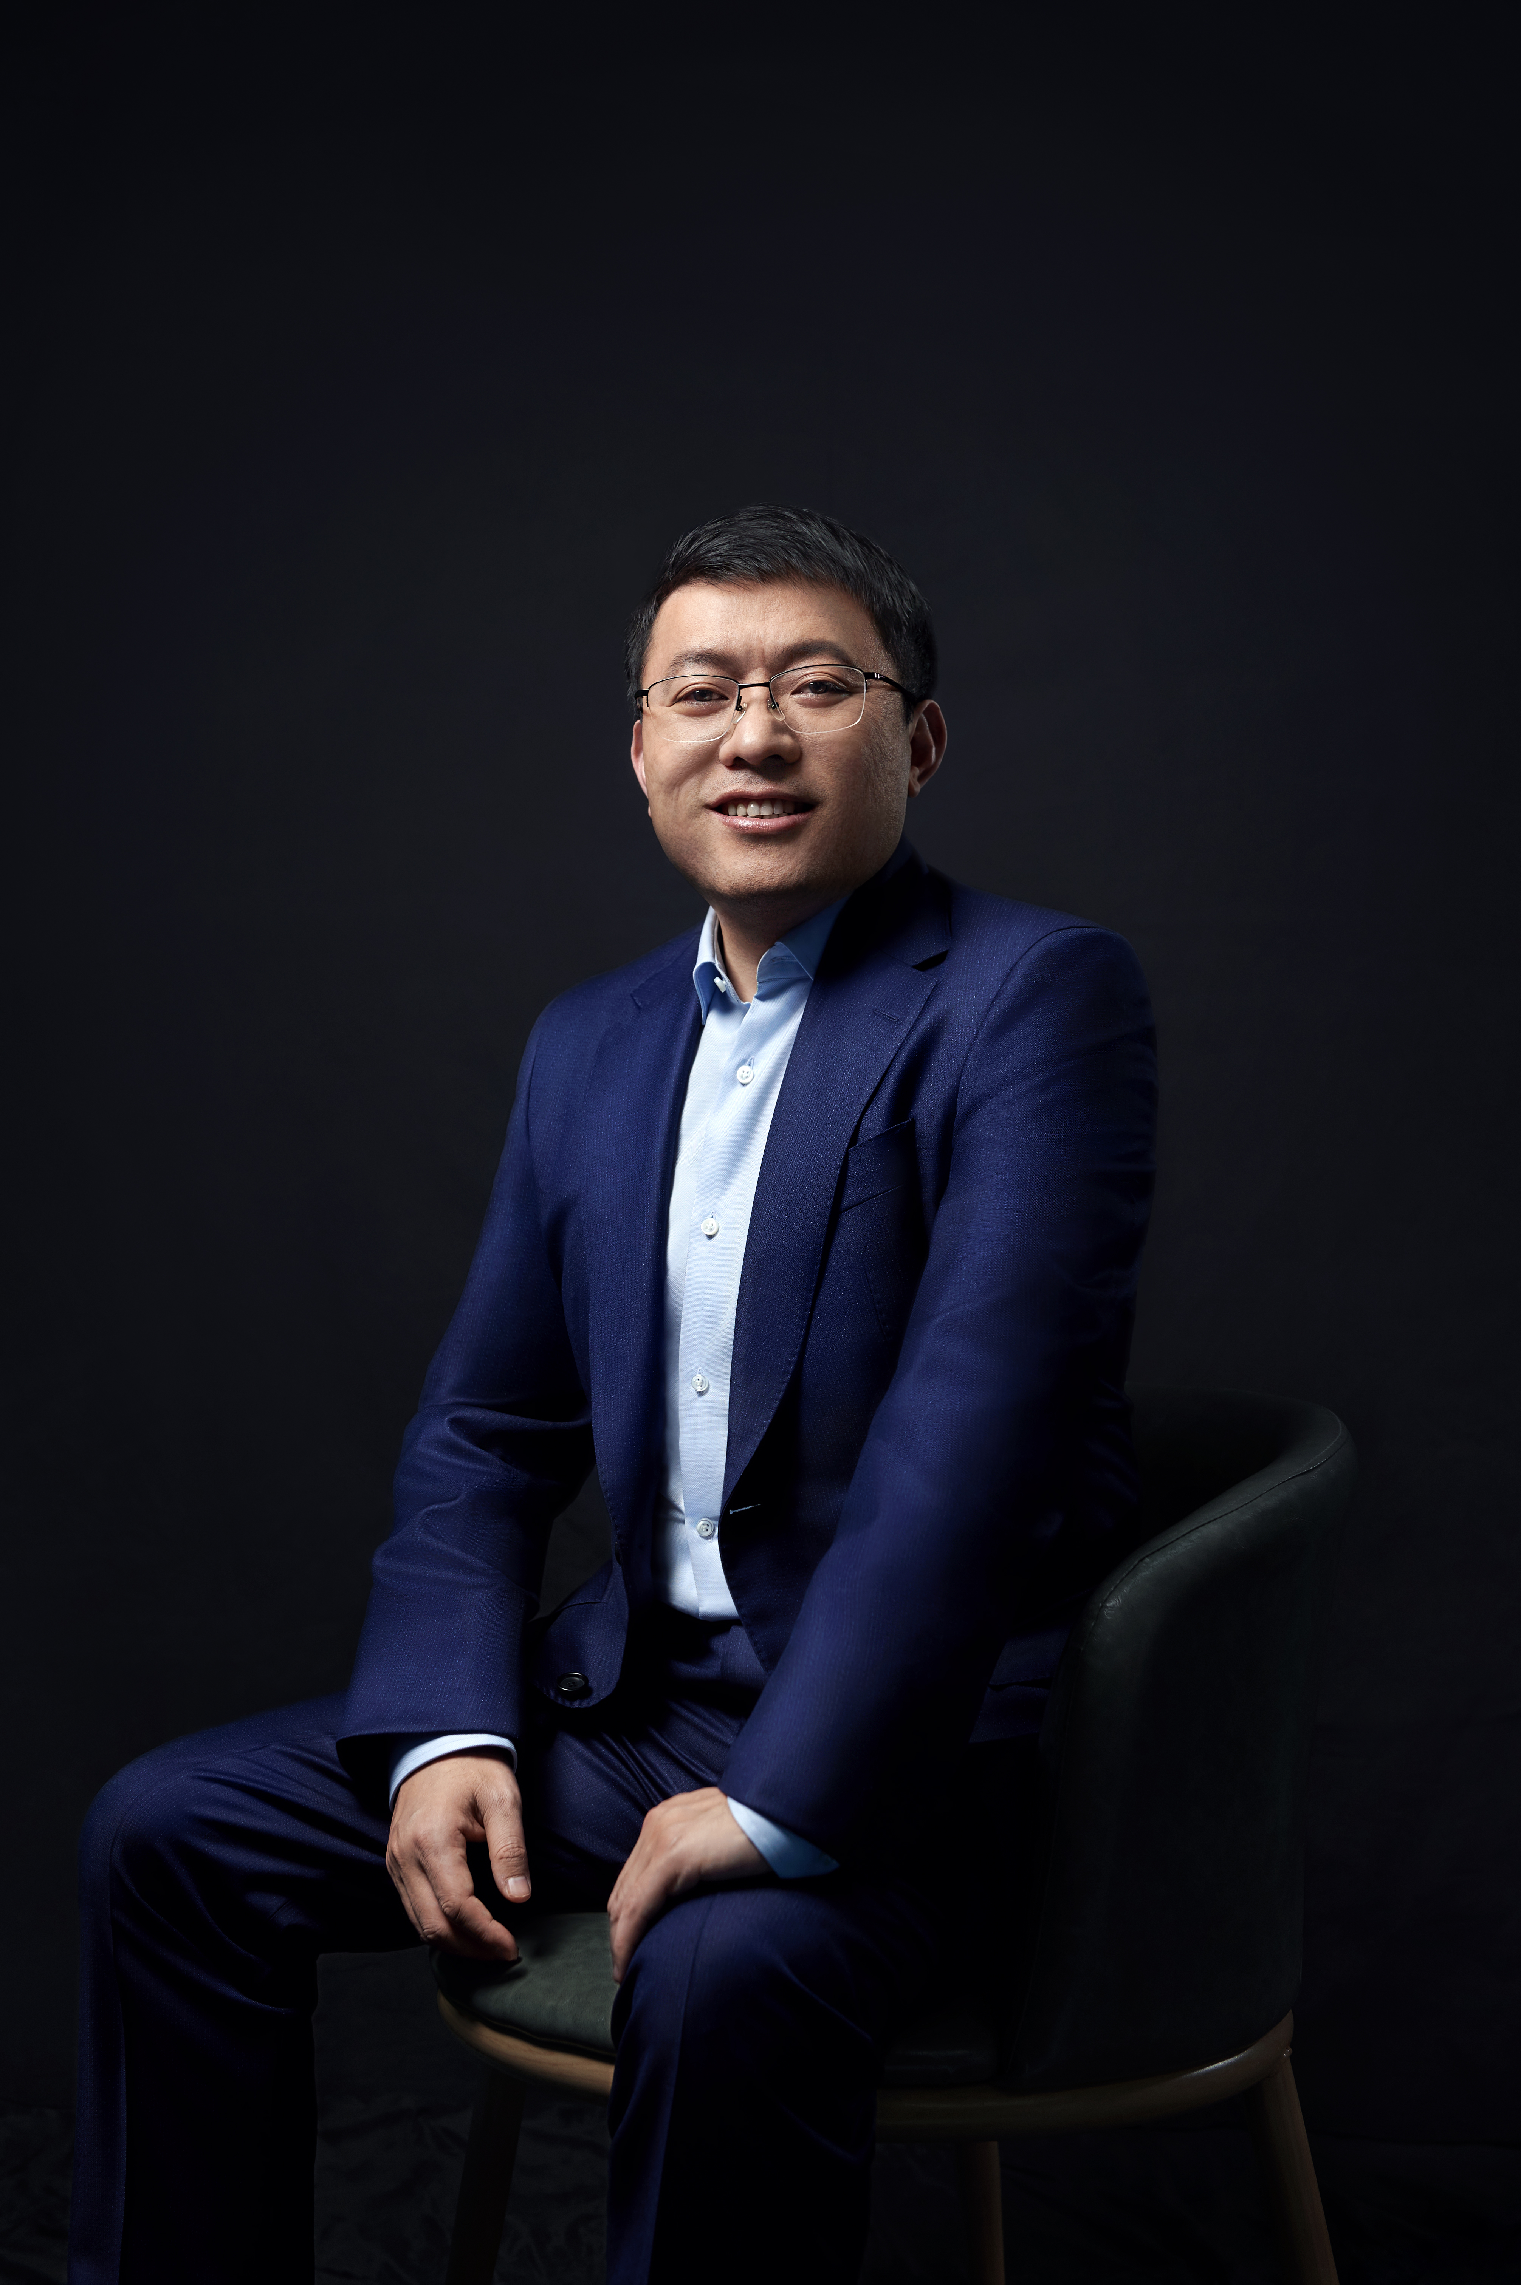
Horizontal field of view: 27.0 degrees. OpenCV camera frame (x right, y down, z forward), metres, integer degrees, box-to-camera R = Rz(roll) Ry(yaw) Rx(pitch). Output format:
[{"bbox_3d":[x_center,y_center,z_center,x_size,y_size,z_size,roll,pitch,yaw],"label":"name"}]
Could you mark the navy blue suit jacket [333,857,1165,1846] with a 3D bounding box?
[{"bbox_3d":[-0.005,0.115,1.880,0.530,0.610,0.450,1,2,37],"label":"navy blue suit jacket"}]

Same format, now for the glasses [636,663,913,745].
[{"bbox_3d":[0.010,-0.254,1.860,0.146,0.043,0.138,-3,2,10],"label":"glasses"}]

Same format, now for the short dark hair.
[{"bbox_3d":[0.014,-0.297,1.890,0.178,0.160,0.200,-3,2,10],"label":"short dark hair"}]

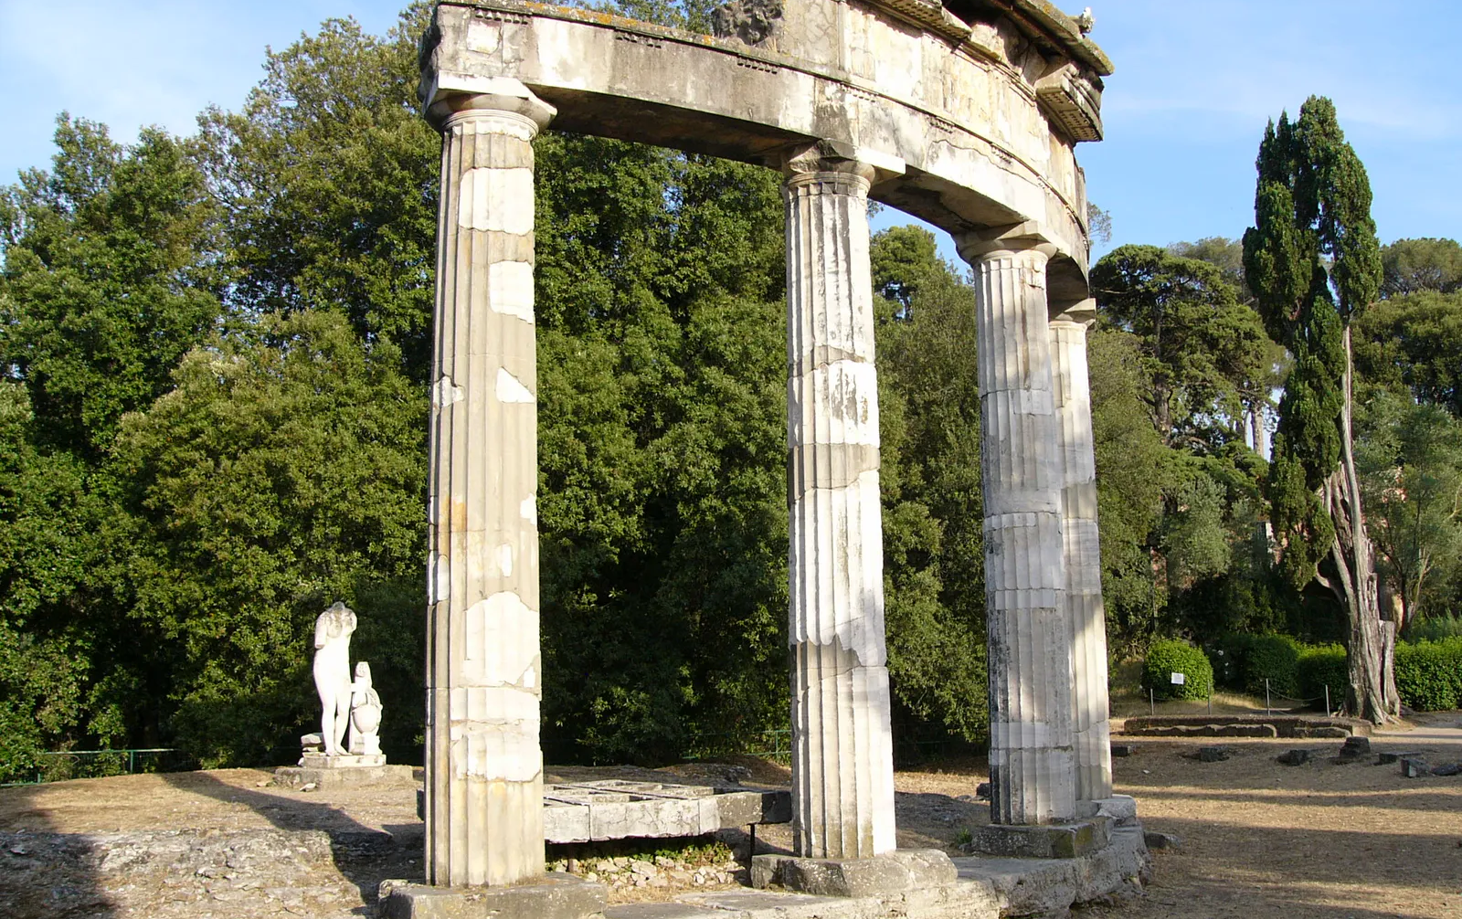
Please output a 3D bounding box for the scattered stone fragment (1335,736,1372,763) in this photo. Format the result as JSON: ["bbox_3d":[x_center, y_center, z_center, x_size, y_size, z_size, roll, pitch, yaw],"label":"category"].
[{"bbox_3d":[11.472,5.352,27.995,0.660,0.450,0.500,-4,-9,20],"label":"scattered stone fragment"}]

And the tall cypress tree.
[{"bbox_3d":[17.227,-1.493,44.659,4.300,18.200,4.000,-4,-9,20],"label":"tall cypress tree"}]

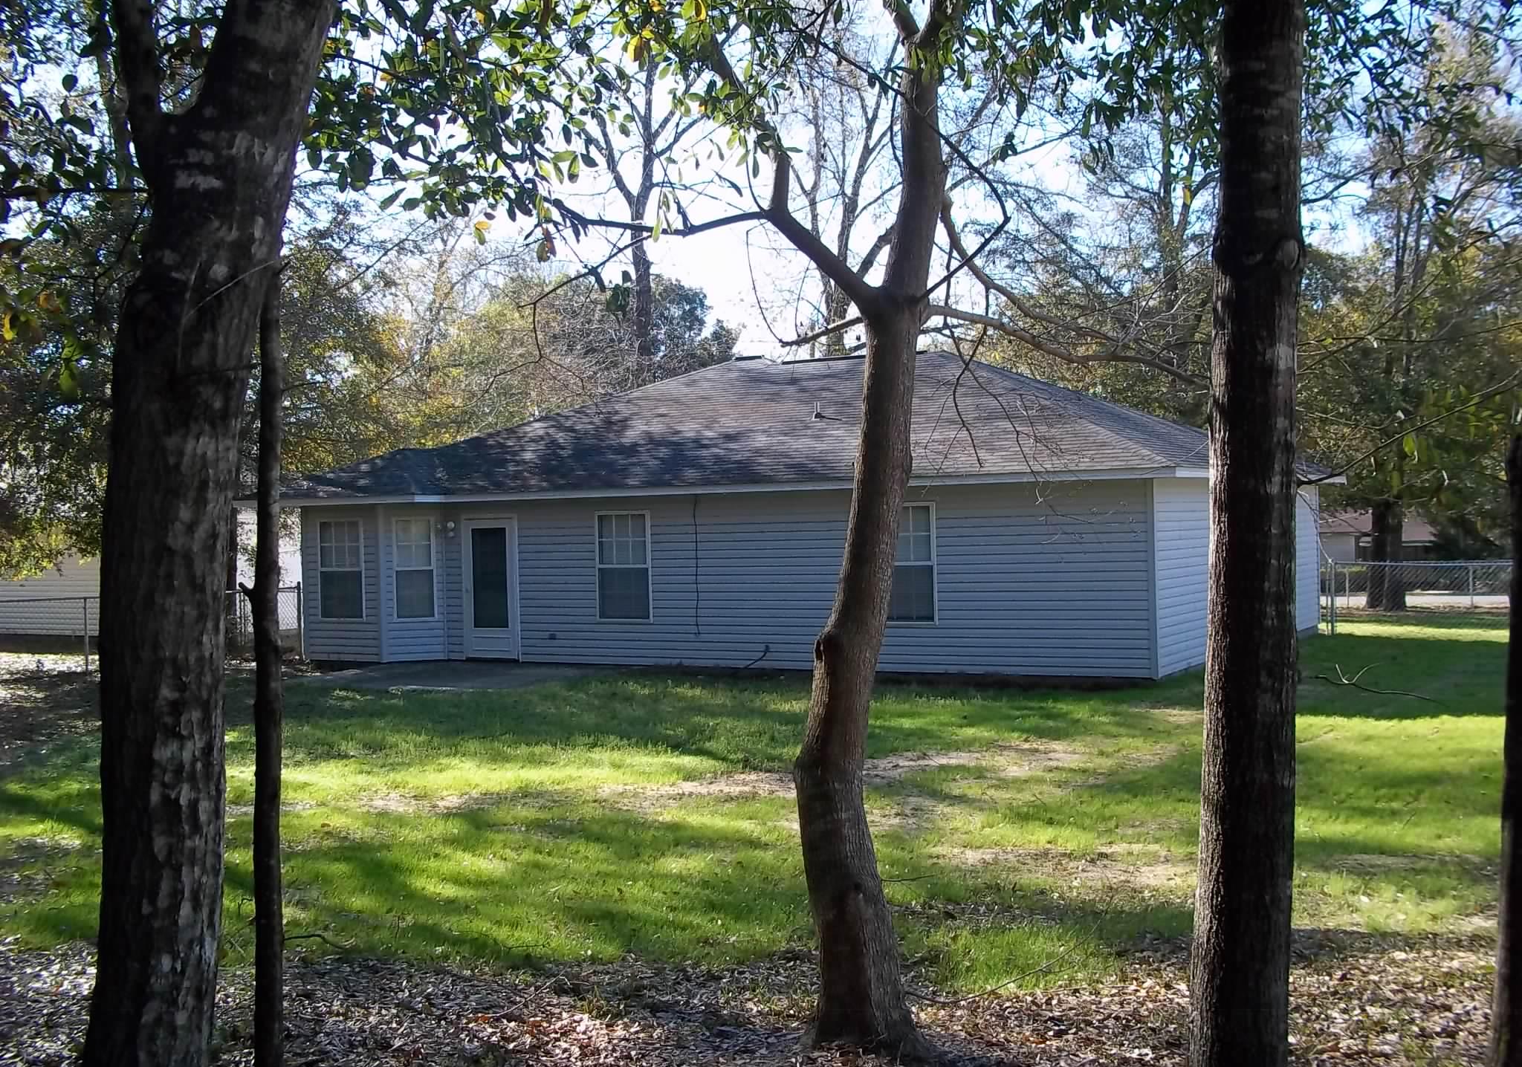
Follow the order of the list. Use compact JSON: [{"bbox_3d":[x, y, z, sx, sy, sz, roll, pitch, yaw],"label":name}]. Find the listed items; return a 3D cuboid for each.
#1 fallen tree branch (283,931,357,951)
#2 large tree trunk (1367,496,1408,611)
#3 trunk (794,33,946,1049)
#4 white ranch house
[{"bbox_3d":[-1.842,1.698,6.600,0.330,0.090,0.130,-2,0,0],"label":"fallen tree branch"},{"bbox_3d":[15.440,0.483,39.000,0.930,2.850,0.850,-2,0,0],"label":"large tree trunk"},{"bbox_3d":[0.360,0.030,5.300,0.500,3.450,0.450,-2,0,0],"label":"trunk"},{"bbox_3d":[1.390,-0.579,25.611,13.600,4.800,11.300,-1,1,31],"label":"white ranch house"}]

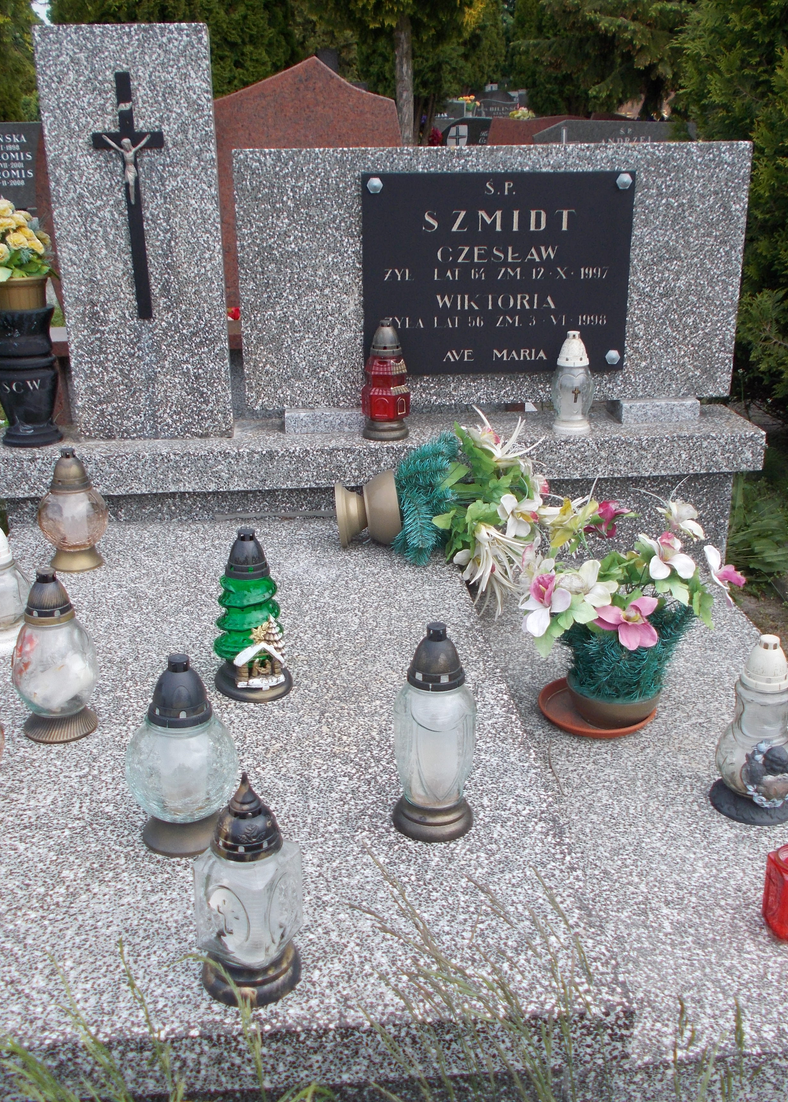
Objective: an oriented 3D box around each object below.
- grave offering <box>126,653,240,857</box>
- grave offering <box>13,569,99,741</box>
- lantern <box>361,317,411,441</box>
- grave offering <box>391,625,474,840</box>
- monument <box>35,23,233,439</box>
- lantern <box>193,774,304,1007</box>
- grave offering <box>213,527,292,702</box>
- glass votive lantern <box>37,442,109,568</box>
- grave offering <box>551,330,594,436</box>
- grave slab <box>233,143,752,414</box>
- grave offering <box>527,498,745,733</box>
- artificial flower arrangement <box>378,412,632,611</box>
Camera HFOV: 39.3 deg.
[{"bbox_3d":[-0.306,0.279,1.554,0.161,0.291,0.161,-2,20,-4],"label":"grave offering"},{"bbox_3d":[-0.577,0.172,1.863,0.136,0.276,0.136,-2,21,-4],"label":"grave offering"},{"bbox_3d":[-0.022,-0.451,2.882,0.126,0.306,0.126,-2,21,-4],"label":"lantern"},{"bbox_3d":[0.057,0.251,1.585,0.118,0.316,0.118,-2,20,-4],"label":"grave offering"},{"bbox_3d":[-0.638,-0.779,2.793,0.403,0.993,0.100,-2,21,-4],"label":"monument"},{"bbox_3d":[-0.173,0.384,1.290,0.121,0.286,0.121,12,23,31],"label":"lantern"},{"bbox_3d":[-0.260,0.107,1.976,0.141,0.303,0.136,-7,21,-19],"label":"grave offering"},{"bbox_3d":[-0.754,-0.102,2.580,0.151,0.271,0.151,-2,21,-4],"label":"glass votive lantern"},{"bbox_3d":[0.476,-0.446,2.905,0.109,0.254,0.109,-3,20,-7],"label":"grave offering"},{"bbox_3d":[0.258,-0.728,2.938,1.324,0.669,0.112,-2,20,-4],"label":"grave slab"},{"bbox_3d":[0.477,0.118,2.202,0.407,0.412,0.359,-2,20,-4],"label":"grave offering"},{"bbox_3d":[0.255,-0.097,2.541,0.533,0.427,0.388,-2,3,-4],"label":"artificial flower arrangement"}]

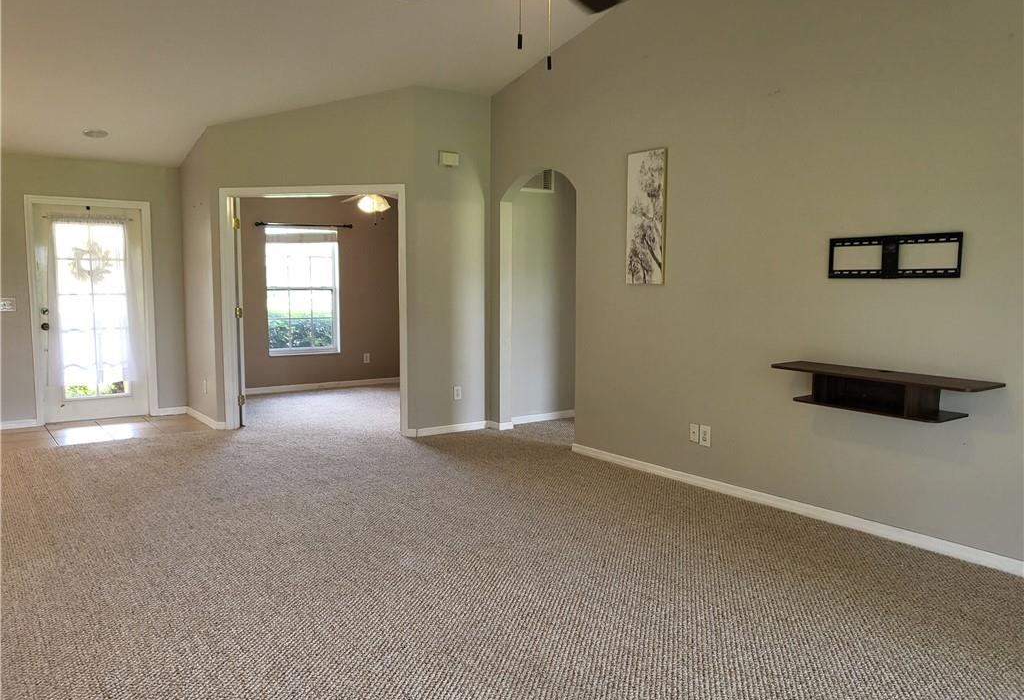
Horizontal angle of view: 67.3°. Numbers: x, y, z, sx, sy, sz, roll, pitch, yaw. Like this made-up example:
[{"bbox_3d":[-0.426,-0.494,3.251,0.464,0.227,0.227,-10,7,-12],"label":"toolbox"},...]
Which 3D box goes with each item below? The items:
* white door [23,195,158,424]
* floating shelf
[{"bbox_3d":[-4.027,-0.374,7.423,1.050,2.125,0.110,-4,6,-36],"label":"white door"},{"bbox_3d":[1.888,0.210,3.981,0.290,0.185,1.090,-4,6,-36],"label":"floating shelf"}]

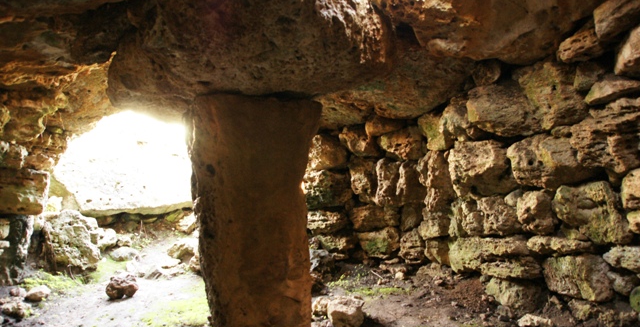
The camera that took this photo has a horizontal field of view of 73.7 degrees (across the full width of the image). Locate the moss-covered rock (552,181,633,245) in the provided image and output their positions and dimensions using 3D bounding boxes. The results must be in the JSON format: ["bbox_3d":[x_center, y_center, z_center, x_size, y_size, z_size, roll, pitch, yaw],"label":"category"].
[{"bbox_3d":[2.222,0.400,3.480,0.360,0.470,0.500,1,-1,-37],"label":"moss-covered rock"}]

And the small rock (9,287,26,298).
[{"bbox_3d":[-2.871,1.224,4.050,0.150,0.095,0.120,1,-1,-30],"label":"small rock"}]

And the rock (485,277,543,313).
[{"bbox_3d":[1.769,1.182,3.880,0.300,0.270,0.420,1,-1,-37],"label":"rock"}]

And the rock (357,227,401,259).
[{"bbox_3d":[0.603,0.815,4.400,0.450,0.320,0.300,0,2,6],"label":"rock"}]

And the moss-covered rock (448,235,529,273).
[{"bbox_3d":[1.708,0.907,4.300,0.360,0.320,0.700,1,-1,-37],"label":"moss-covered rock"}]

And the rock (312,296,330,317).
[{"bbox_3d":[0.007,1.012,3.020,0.150,0.120,0.140,0,2,0],"label":"rock"}]

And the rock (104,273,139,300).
[{"bbox_3d":[-1.861,1.153,4.000,0.290,0.220,0.230,0,-1,-12],"label":"rock"}]

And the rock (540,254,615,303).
[{"bbox_3d":[1.784,0.792,2.950,0.300,0.330,0.460,-1,2,-37],"label":"rock"}]

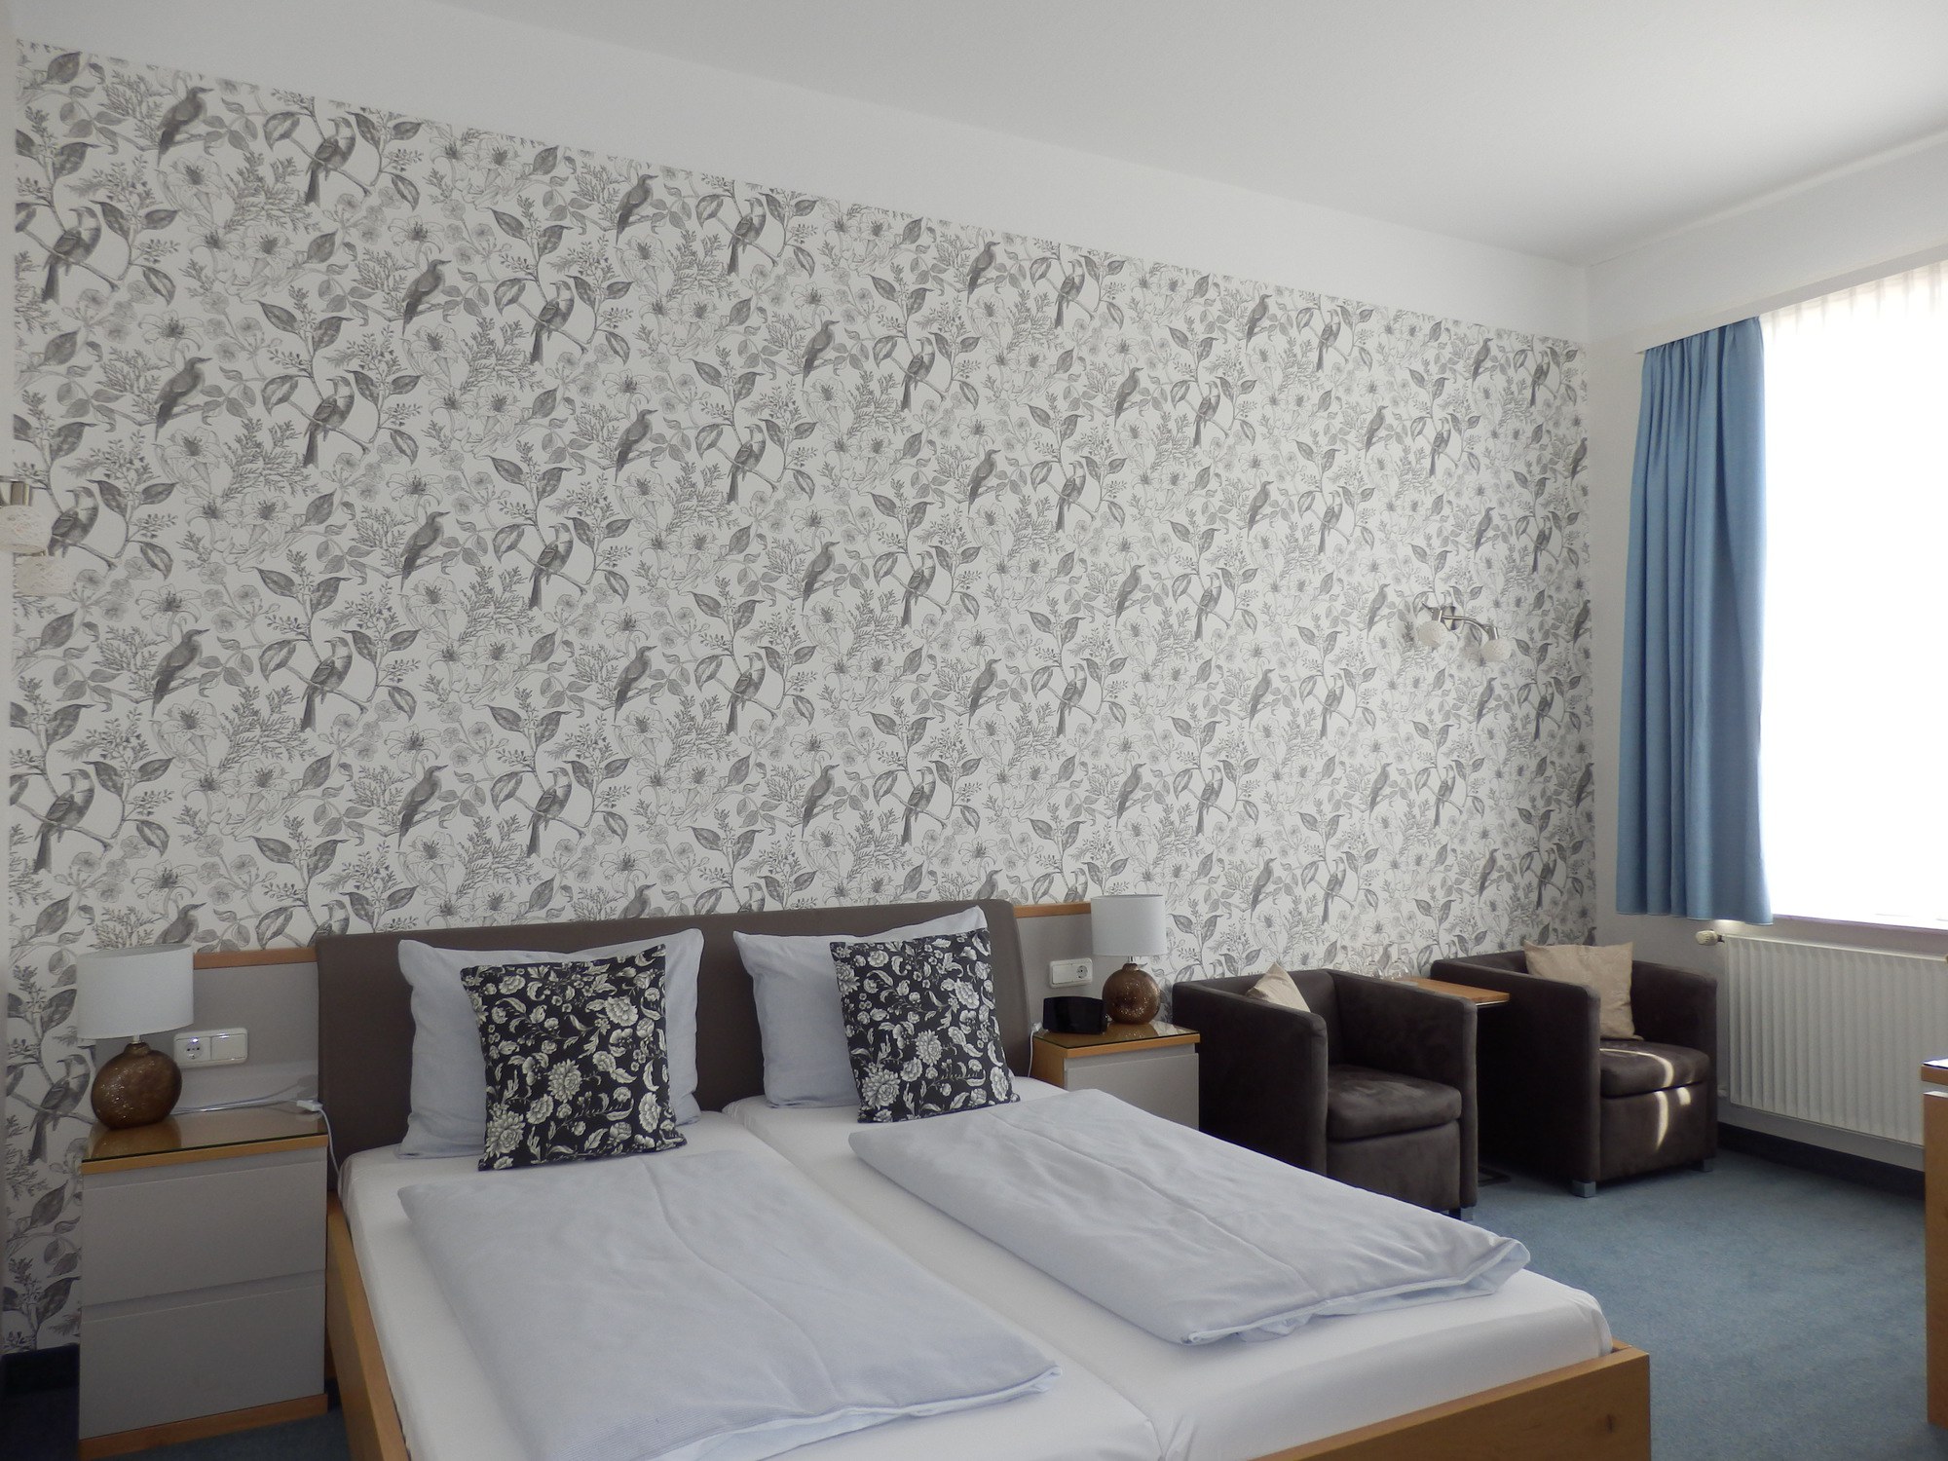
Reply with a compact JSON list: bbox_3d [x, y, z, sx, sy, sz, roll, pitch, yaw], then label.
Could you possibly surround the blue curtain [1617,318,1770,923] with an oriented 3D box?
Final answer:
[{"bbox_3d":[2.559,-0.369,5.037,0.120,2.080,0.580,1,-2,-28],"label":"blue curtain"}]

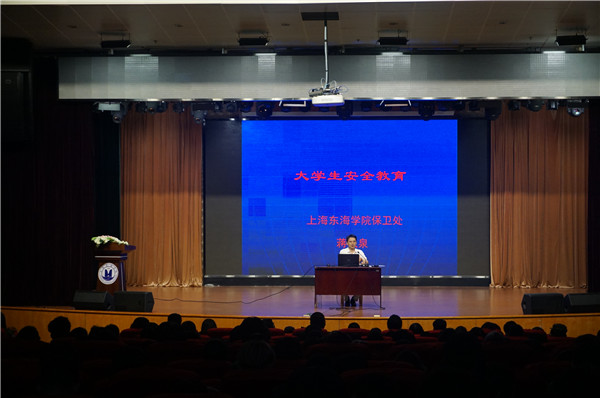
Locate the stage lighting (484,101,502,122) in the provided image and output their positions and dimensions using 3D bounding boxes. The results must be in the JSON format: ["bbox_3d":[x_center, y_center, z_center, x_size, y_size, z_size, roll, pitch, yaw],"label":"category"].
[{"bbox_3d":[3.633,-1.680,23.429,0.330,0.410,0.320,0,0,3],"label":"stage lighting"}]

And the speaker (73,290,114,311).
[{"bbox_3d":[-3.747,1.831,22.710,0.600,0.340,0.430,0,0,12],"label":"speaker"}]

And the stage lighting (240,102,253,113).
[{"bbox_3d":[-1.017,-1.778,23.728,0.230,0.270,0.250,0,0,3],"label":"stage lighting"}]

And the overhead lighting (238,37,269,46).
[{"bbox_3d":[-0.781,-2.663,21.100,0.500,0.160,0.250,0,0,3],"label":"overhead lighting"}]

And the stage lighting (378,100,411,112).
[{"bbox_3d":[1.766,-1.811,23.200,0.560,0.220,0.280,0,0,0],"label":"stage lighting"}]

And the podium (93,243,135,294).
[{"bbox_3d":[-3.430,1.404,23.200,0.620,1.160,0.500,0,0,12],"label":"podium"}]

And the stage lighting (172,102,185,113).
[{"bbox_3d":[-2.385,-1.833,24.600,0.230,0.270,0.270,0,0,3],"label":"stage lighting"}]

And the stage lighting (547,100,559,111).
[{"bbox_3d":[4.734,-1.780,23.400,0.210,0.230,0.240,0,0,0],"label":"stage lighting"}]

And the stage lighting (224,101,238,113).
[{"bbox_3d":[-1.303,-1.779,23.746,0.260,0.290,0.270,0,0,3],"label":"stage lighting"}]

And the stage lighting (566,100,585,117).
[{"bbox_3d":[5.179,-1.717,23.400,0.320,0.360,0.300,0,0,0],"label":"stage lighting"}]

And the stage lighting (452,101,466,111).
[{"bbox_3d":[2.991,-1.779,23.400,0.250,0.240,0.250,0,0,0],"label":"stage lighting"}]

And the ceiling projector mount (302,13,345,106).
[{"bbox_3d":[0.392,-2.226,20.200,0.680,1.470,0.580,0,0,3],"label":"ceiling projector mount"}]

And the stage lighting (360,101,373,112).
[{"bbox_3d":[1.311,-1.833,24.600,0.220,0.270,0.270,0,0,3],"label":"stage lighting"}]

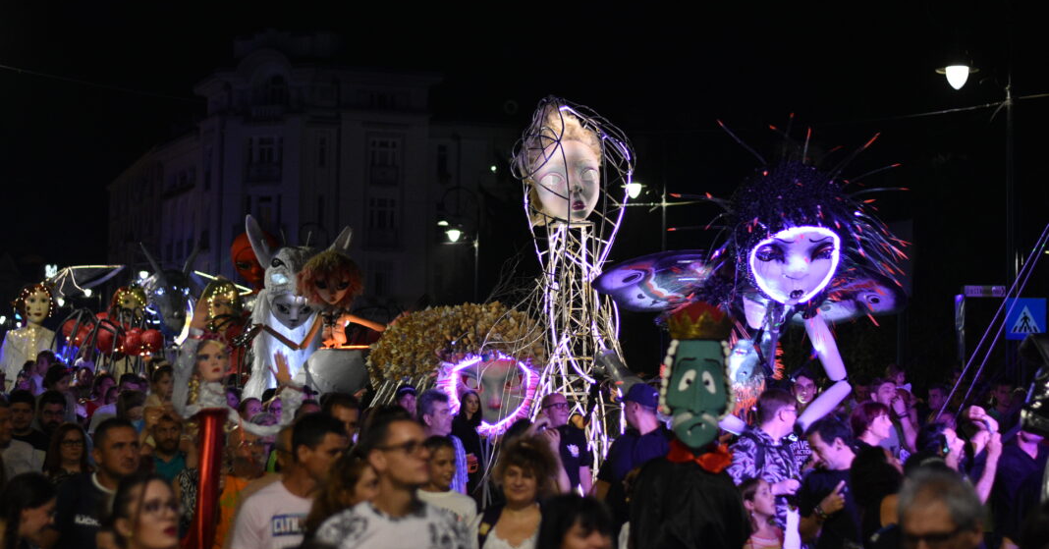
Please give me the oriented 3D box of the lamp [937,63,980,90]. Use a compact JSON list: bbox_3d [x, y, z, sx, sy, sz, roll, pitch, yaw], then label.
[{"bbox_3d":[5.937,-2.723,30.000,0.593,0.377,0.590,0,-2,0],"label":"lamp"}]

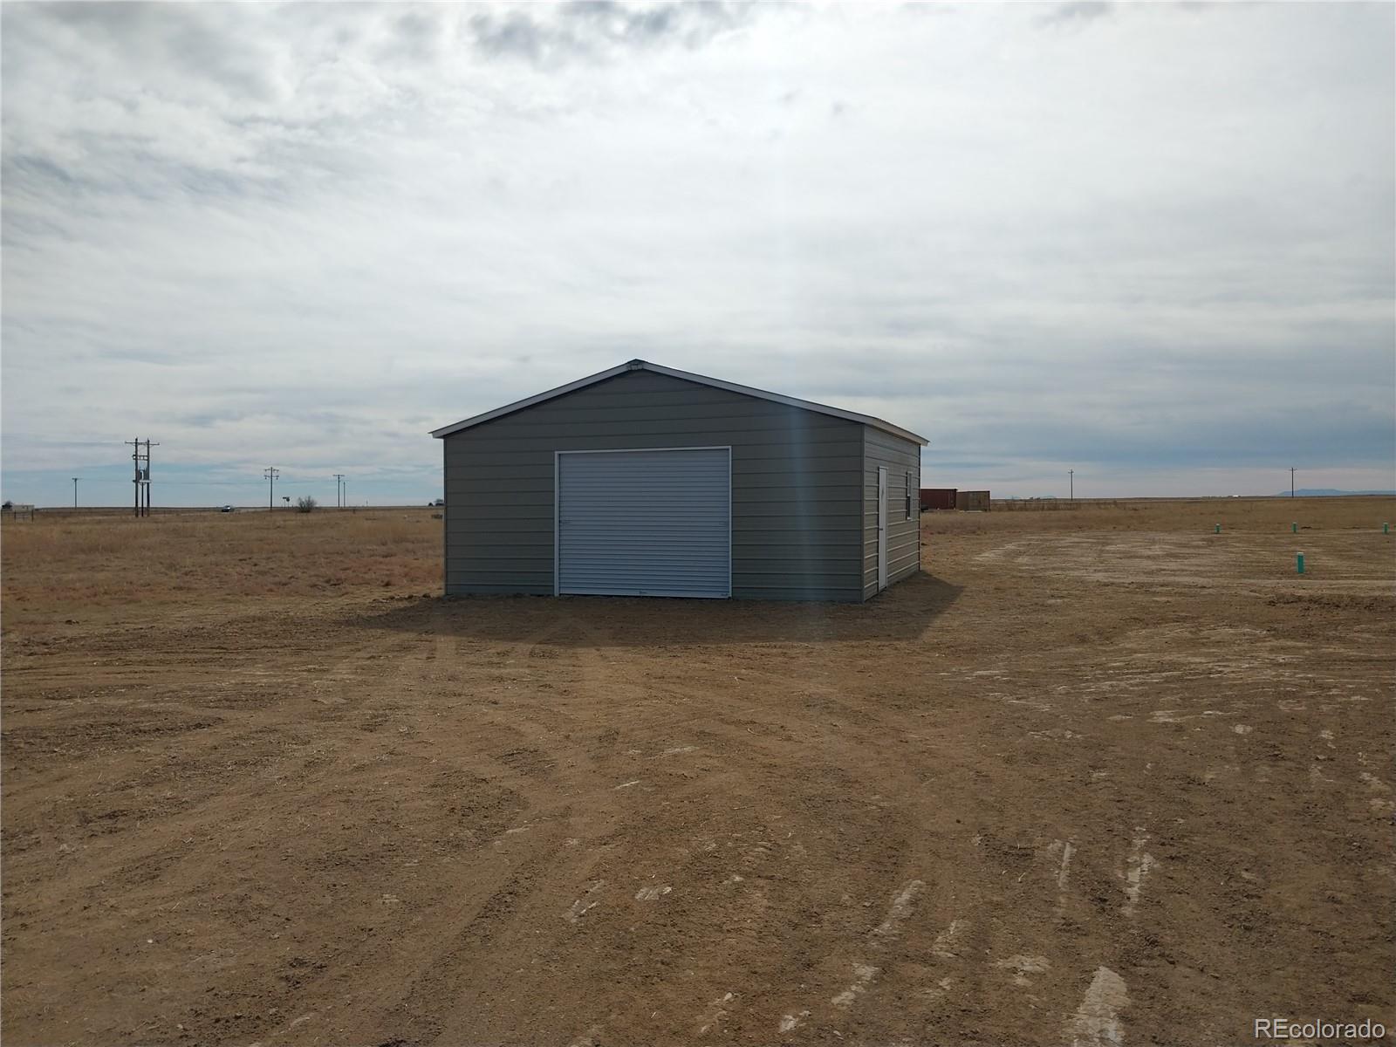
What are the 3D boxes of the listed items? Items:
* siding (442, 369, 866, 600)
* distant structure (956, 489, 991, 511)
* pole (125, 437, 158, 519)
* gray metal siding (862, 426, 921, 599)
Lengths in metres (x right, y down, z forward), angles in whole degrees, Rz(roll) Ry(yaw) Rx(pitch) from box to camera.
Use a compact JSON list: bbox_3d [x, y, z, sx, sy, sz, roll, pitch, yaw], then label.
[{"bbox_3d":[-0.938,-0.647,17.265,7.352,3.744,0.150,0,1,19],"label":"siding"},{"bbox_3d":[34.406,-2.752,131.000,2.500,2.550,6.000,-1,1,0],"label":"distant structure"},{"bbox_3d":[-79.571,-6.553,150.000,0.900,11.400,4.400,0,1,34],"label":"pole"},{"bbox_3d":[3.642,-0.233,19.477,0.150,2.733,7.209,0,1,19],"label":"gray metal siding"}]

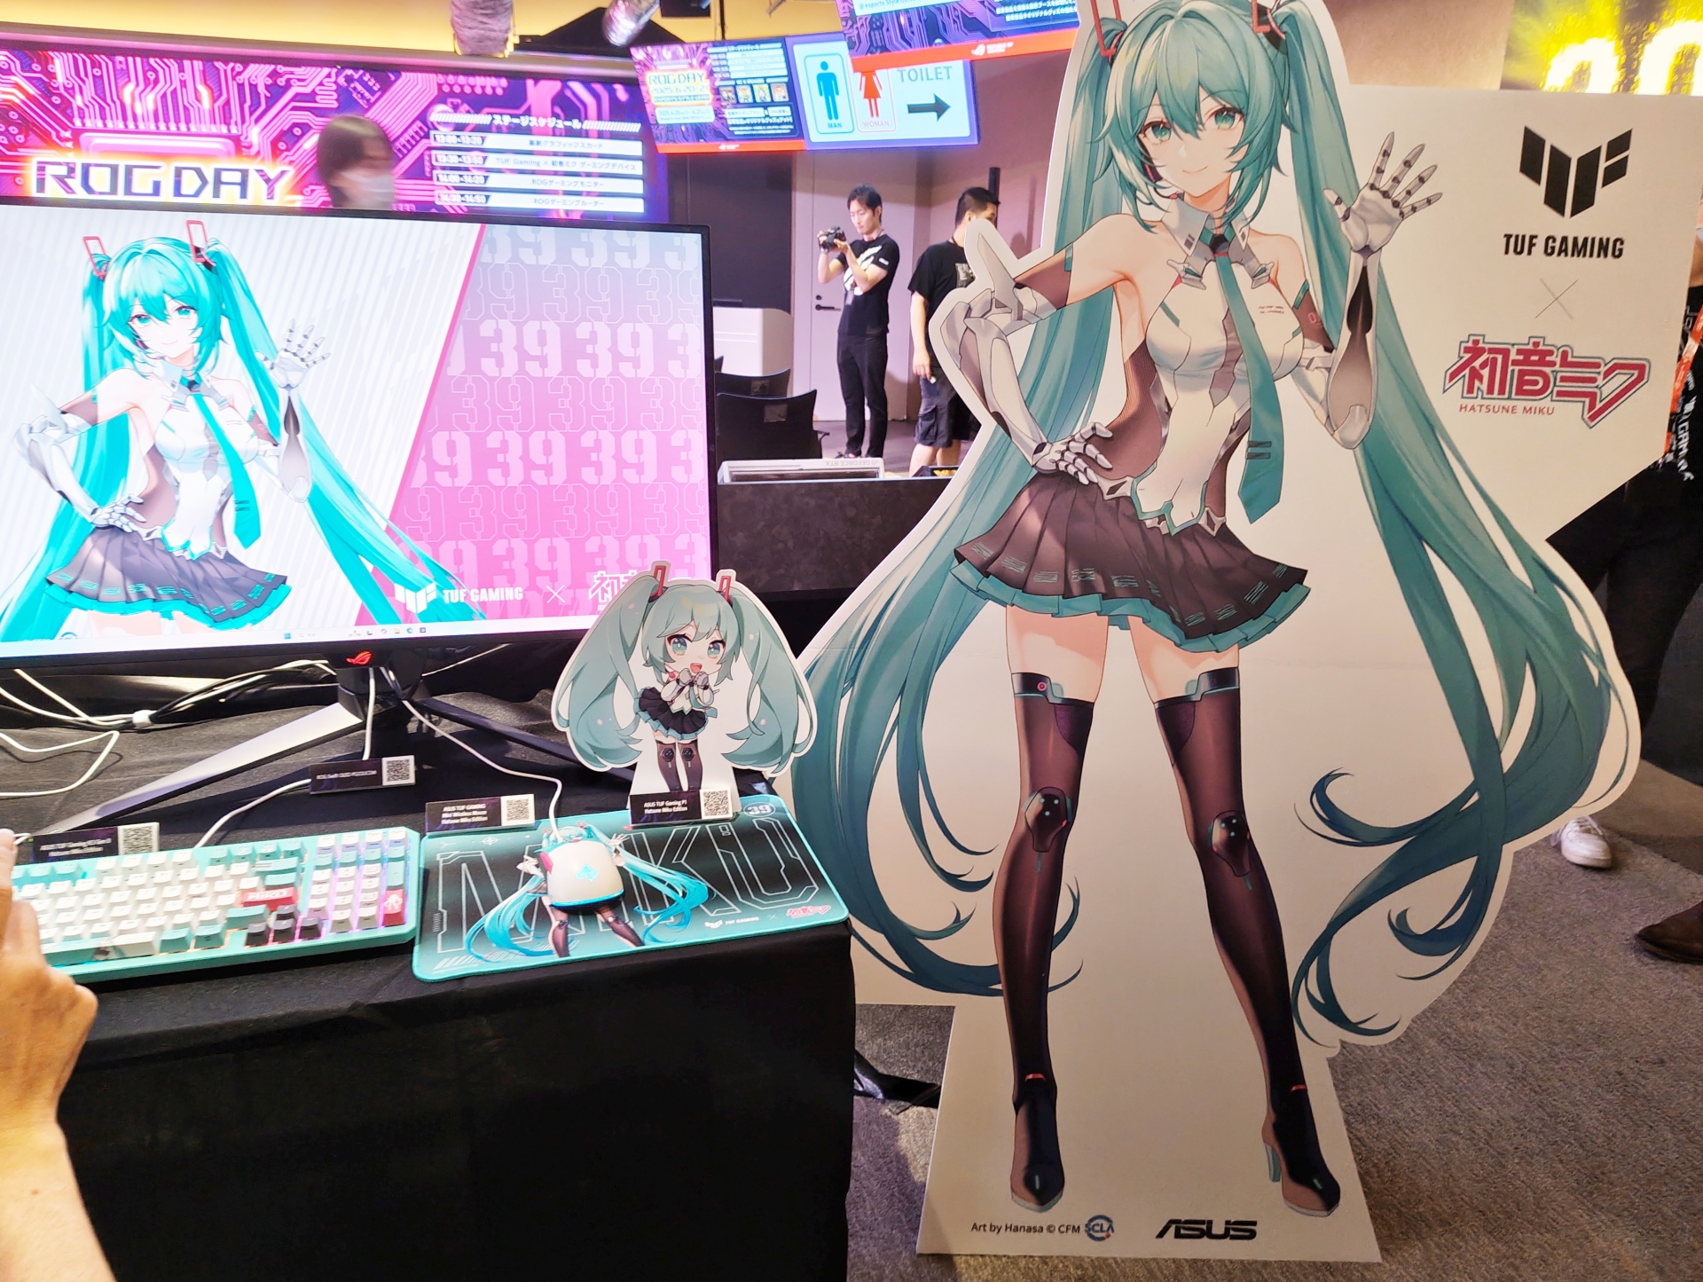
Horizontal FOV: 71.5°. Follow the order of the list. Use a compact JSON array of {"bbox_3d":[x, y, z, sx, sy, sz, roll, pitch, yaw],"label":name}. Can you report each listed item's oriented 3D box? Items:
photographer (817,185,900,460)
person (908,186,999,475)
[{"bbox_3d":[0.082,-2.006,7.583,0.480,1.730,0.480,-14,23,-40],"label":"photographer"},{"bbox_3d":[0.593,-1.517,6.230,0.520,1.649,0.340,-16,24,-42],"label":"person"}]

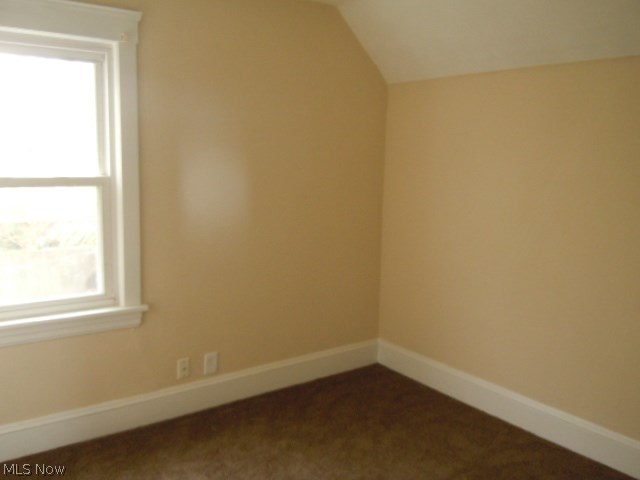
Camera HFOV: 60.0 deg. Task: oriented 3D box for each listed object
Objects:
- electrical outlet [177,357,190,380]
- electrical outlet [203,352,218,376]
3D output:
[{"bbox_3d":[-0.738,0.693,2.995,0.070,0.110,0.012,-5,11,-37],"label":"electrical outlet"},{"bbox_3d":[-0.607,0.688,3.093,0.079,0.121,0.012,-5,11,-37],"label":"electrical outlet"}]

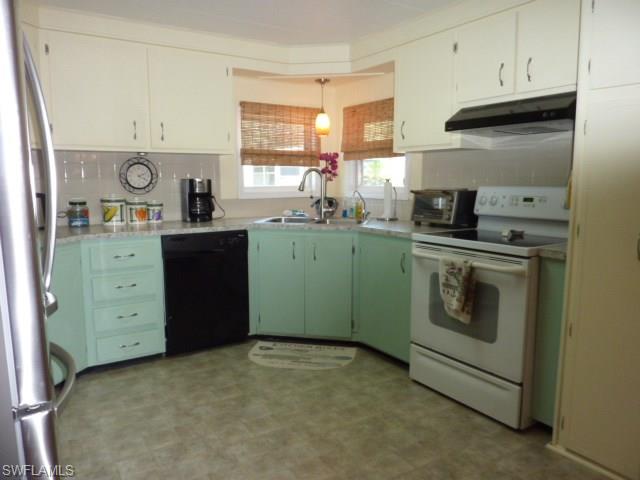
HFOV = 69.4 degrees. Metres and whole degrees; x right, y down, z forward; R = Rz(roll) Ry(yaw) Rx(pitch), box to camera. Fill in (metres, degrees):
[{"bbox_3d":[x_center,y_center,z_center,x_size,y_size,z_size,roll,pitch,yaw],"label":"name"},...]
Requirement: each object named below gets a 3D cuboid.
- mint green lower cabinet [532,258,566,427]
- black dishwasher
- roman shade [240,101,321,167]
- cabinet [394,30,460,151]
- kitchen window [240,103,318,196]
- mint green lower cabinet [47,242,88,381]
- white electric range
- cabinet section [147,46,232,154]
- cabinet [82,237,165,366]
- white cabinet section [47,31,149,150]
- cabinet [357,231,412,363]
[{"bbox_3d":[1.296,0.473,2.309,0.590,0.828,0.120,-5,8,-33],"label":"mint green lower cabinet"},{"bbox_3d":[-0.936,0.336,3.470,0.603,0.843,0.605,-5,8,-33],"label":"black dishwasher"},{"bbox_3d":[-0.318,-0.925,4.098,0.818,0.534,0.060,-5,8,-33],"label":"roman shade"},{"bbox_3d":[0.816,-0.965,3.153,0.292,0.724,0.589,-5,8,-33],"label":"cabinet"},{"bbox_3d":[-0.333,-0.786,4.147,0.828,0.821,0.100,-5,8,-33],"label":"kitchen window"},{"bbox_3d":[-1.747,0.427,2.665,0.580,0.828,0.400,1,7,11],"label":"mint green lower cabinet"},{"bbox_3d":[1.019,0.298,2.633,0.676,1.185,0.757,-5,8,-33],"label":"white electric range"},{"bbox_3d":[-1.006,-1.012,3.477,0.601,0.732,0.320,-5,8,-32],"label":"cabinet section"},{"bbox_3d":[-1.391,0.364,3.177,0.471,0.828,0.610,-5,8,-33],"label":"cabinet"},{"bbox_3d":[-1.514,-0.970,3.157,0.604,0.732,0.320,-5,8,-32],"label":"white cabinet section"},{"bbox_3d":[0.672,0.363,3.195,0.610,0.828,0.532,-5,8,-33],"label":"cabinet"}]

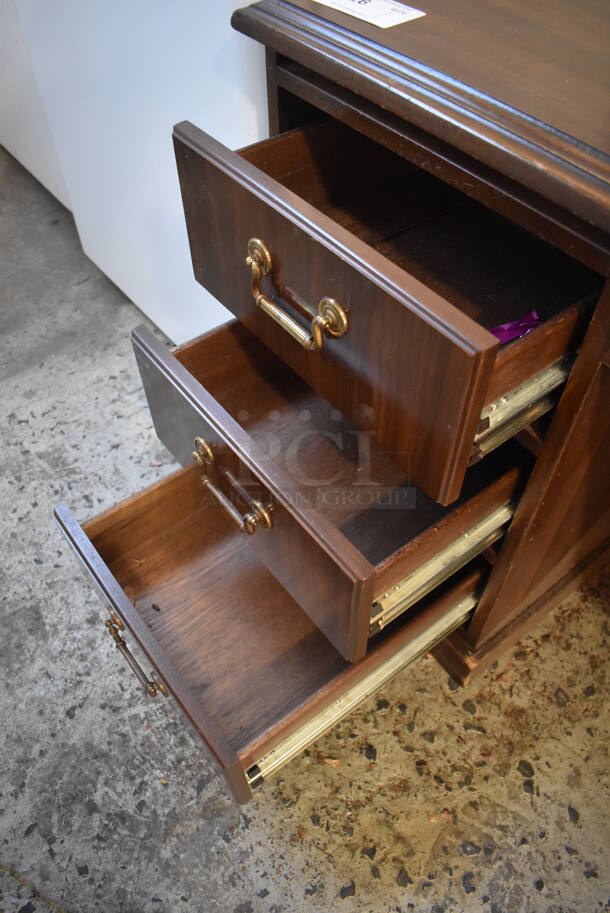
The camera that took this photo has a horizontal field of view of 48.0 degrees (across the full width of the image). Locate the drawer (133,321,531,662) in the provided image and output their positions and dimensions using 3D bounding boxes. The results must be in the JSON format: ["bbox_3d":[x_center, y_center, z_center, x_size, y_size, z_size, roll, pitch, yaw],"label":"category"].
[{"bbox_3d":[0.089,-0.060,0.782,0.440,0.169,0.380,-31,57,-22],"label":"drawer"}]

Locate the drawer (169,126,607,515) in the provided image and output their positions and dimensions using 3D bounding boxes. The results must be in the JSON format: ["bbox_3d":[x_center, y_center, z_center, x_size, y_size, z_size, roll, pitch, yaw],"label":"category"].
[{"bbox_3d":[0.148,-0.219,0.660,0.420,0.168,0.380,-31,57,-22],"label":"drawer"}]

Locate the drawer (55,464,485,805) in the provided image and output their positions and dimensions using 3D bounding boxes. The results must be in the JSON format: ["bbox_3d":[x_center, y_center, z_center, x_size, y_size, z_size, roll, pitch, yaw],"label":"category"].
[{"bbox_3d":[-0.020,0.126,0.875,0.460,0.150,0.380,-31,57,-22],"label":"drawer"}]

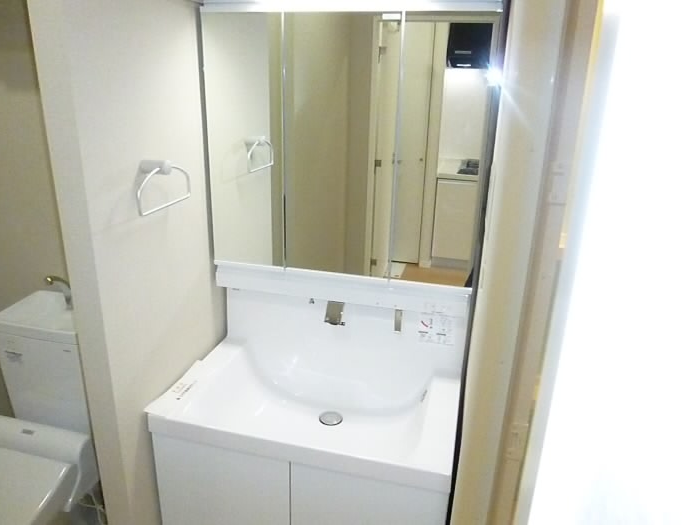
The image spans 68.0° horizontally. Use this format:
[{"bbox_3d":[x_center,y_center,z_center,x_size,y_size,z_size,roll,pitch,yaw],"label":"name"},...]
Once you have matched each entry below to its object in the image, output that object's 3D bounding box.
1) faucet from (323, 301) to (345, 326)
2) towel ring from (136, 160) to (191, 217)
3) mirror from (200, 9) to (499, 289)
[{"bbox_3d":[-0.015,0.150,1.497,0.050,0.067,0.068,6,19,14],"label":"faucet"},{"bbox_3d":[-0.426,-0.184,1.172,0.066,0.113,0.205,6,19,14],"label":"towel ring"},{"bbox_3d":[-0.004,-0.293,1.346,0.750,0.675,0.030,6,19,14],"label":"mirror"}]

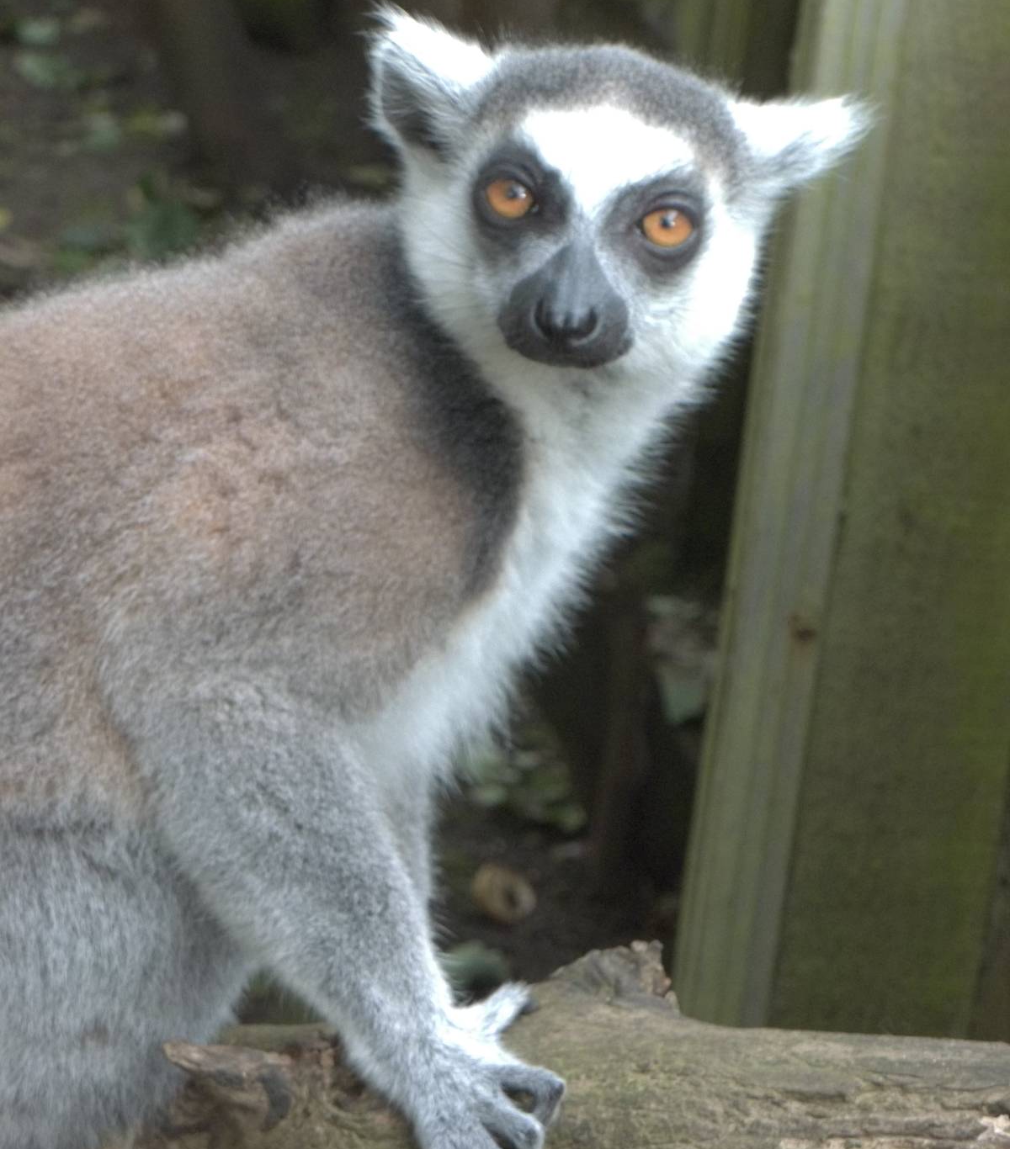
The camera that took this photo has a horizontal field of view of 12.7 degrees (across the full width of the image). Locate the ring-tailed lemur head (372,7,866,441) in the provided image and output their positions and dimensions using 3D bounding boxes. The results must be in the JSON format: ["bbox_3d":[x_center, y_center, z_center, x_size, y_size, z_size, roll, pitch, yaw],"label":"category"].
[{"bbox_3d":[0.025,-0.090,1.200,0.130,0.103,0.105,10,9,1],"label":"ring-tailed lemur head"}]

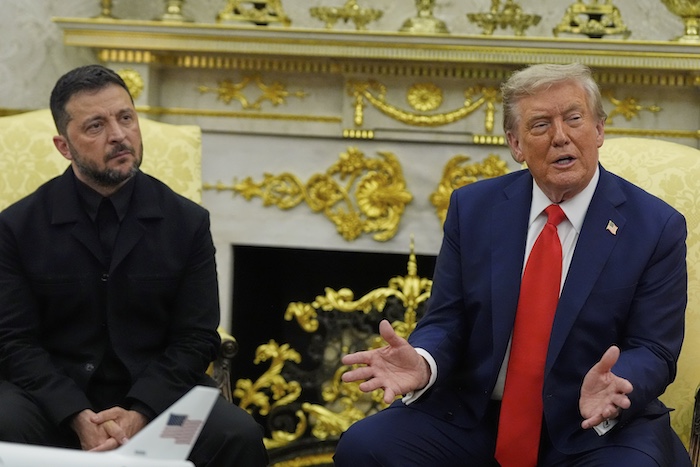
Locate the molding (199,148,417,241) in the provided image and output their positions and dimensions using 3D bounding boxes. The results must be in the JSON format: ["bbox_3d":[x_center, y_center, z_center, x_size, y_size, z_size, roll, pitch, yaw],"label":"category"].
[{"bbox_3d":[-0.122,-0.114,4.980,0.610,0.265,0.050,3,5,8],"label":"molding"}]

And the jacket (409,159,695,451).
[{"bbox_3d":[0.396,0.149,3.400,0.550,0.590,0.420,4,6,21],"label":"jacket"}]

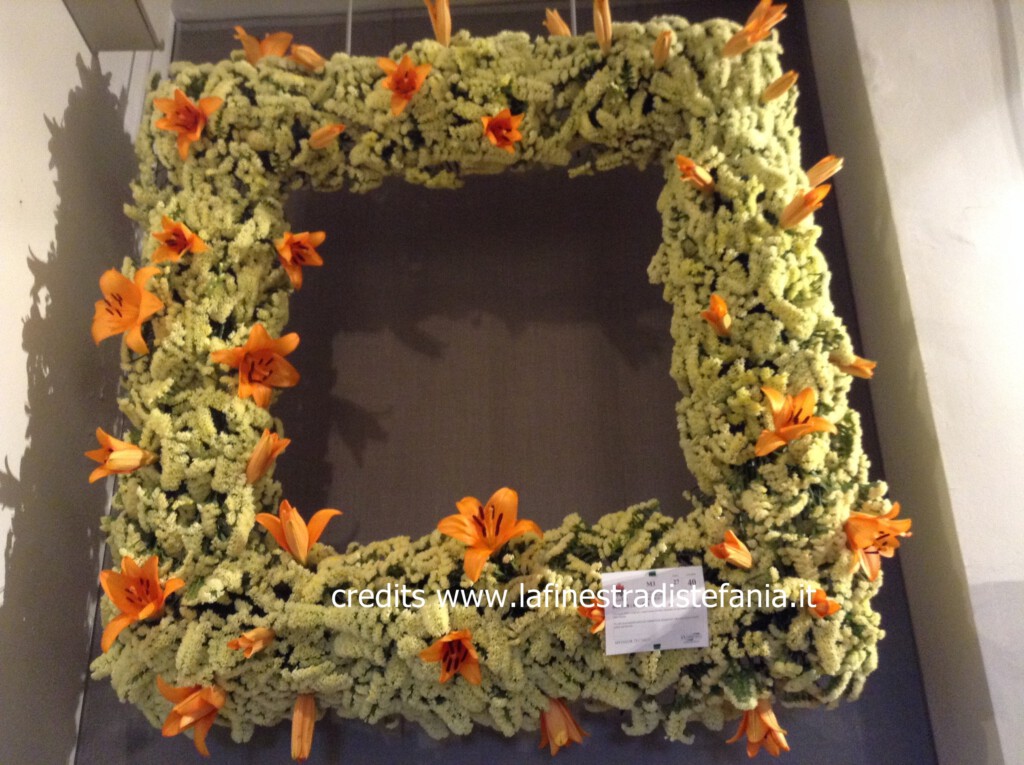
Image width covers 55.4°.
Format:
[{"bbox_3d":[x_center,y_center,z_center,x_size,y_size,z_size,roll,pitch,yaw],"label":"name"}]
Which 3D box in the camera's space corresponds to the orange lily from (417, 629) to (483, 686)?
[{"bbox_3d":[-0.090,0.409,1.458,0.095,0.090,0.070,-5,23,8],"label":"orange lily"}]

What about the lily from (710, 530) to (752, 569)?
[{"bbox_3d":[0.325,0.247,1.435,0.058,0.055,0.078,-18,-36,35],"label":"lily"}]

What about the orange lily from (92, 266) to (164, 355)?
[{"bbox_3d":[-0.617,-0.113,1.589,0.125,0.140,0.080,-12,-12,24],"label":"orange lily"}]

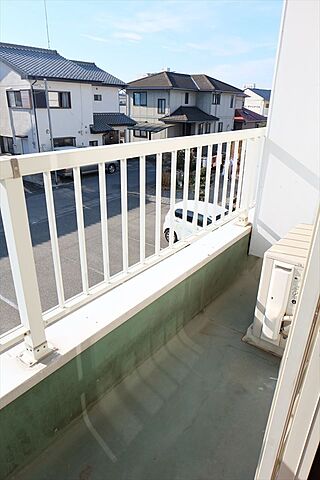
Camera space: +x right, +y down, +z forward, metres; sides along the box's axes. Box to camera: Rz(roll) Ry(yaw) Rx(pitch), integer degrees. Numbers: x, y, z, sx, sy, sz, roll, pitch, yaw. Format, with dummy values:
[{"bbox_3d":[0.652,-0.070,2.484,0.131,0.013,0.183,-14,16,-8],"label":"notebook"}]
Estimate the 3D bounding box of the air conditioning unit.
[{"bbox_3d":[0.836,0.286,1.981,0.314,0.603,0.677,17,28,33],"label":"air conditioning unit"}]

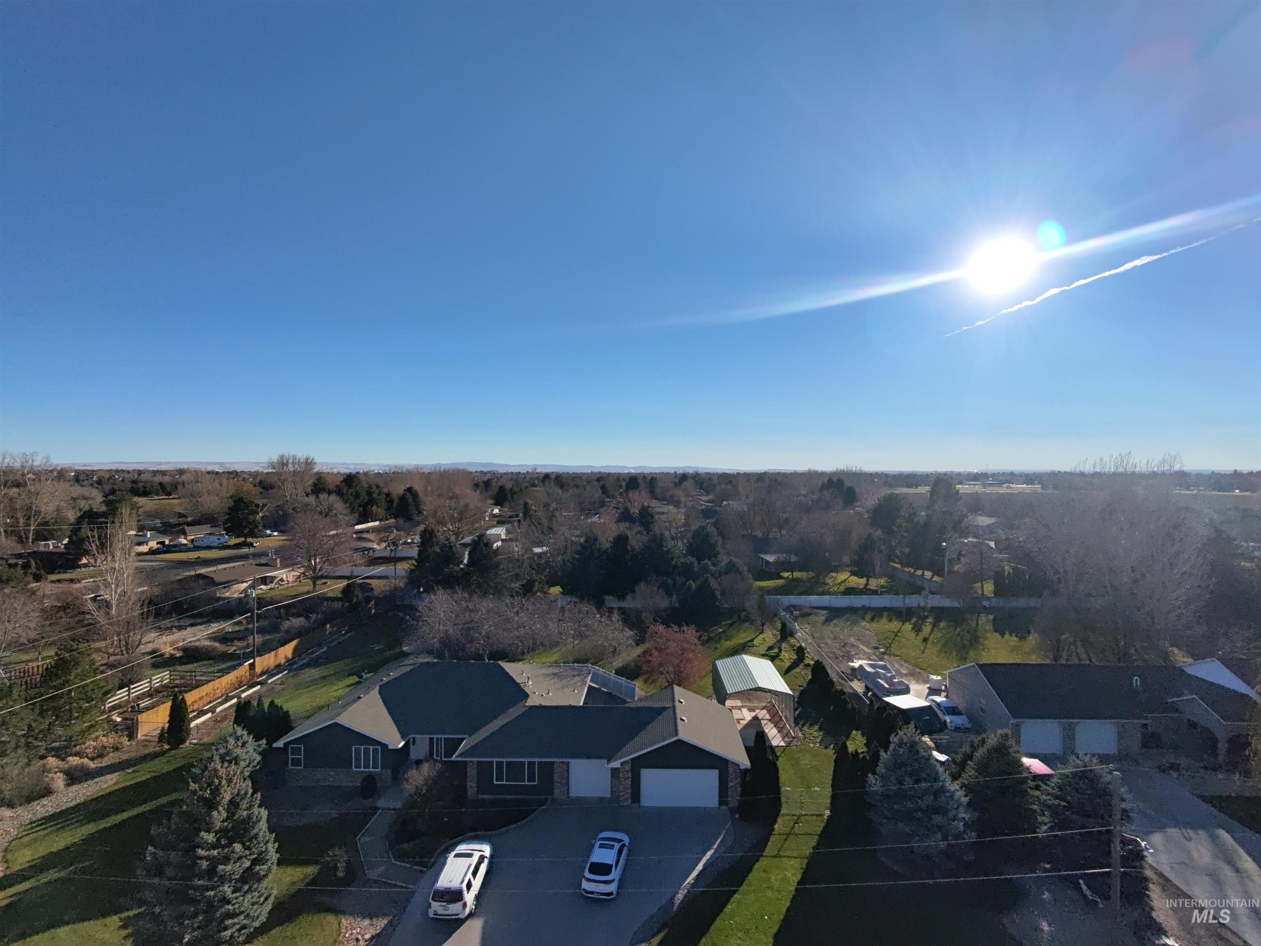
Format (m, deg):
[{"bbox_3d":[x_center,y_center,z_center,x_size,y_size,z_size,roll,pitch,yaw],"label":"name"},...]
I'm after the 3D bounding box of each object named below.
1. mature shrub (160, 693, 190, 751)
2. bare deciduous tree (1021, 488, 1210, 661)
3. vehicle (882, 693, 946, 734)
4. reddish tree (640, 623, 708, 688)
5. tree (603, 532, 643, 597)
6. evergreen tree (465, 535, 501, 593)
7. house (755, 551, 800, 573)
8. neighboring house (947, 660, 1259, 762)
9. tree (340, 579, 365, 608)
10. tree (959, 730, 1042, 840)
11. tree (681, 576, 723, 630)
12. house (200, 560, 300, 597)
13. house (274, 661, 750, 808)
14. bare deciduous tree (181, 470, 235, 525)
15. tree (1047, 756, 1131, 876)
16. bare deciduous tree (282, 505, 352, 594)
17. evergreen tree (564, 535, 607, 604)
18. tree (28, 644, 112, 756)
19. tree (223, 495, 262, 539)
[{"bbox_3d":[-35.443,19.222,45.385,1.995,4.306,1.796,0,0,0],"label":"mature shrub"},{"bbox_3d":[50.370,11.350,61.500,15.200,19.690,15.200,0,0,0],"label":"bare deciduous tree"},{"bbox_3d":[23.200,19.750,47.800,2.150,1.950,4.600,0,0,-20],"label":"vehicle"},{"bbox_3d":[4.322,18.160,57.452,6.779,6.507,6.779,0,0,0],"label":"reddish tree"},{"bbox_3d":[-1.300,15.920,103.000,6.960,10.770,6.960,0,0,0],"label":"tree"},{"bbox_3d":[-26.340,16.140,104.000,6.300,10.310,6.300,0,0,0],"label":"evergreen tree"},{"bbox_3d":[33.014,19.828,128.902,6.800,2.800,9.000,0,0,0],"label":"house"},{"bbox_3d":[39.300,18.812,49.000,21.500,5.400,11.200,0,0,1],"label":"neighboring house"},{"bbox_3d":[-44.349,19.007,92.546,3.245,4.380,3.245,0,0,0],"label":"tree"},{"bbox_3d":[22.140,18.310,35.000,4.270,5.790,4.270,0,0,0],"label":"tree"},{"bbox_3d":[9.901,17.842,80.790,5.693,7.006,5.693,0,0,0],"label":"tree"},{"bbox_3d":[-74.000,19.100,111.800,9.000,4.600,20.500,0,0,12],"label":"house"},{"bbox_3d":[-7.953,18.110,44.910,31.200,5.800,16.800,0,0,2],"label":"house"},{"bbox_3d":[-166.940,10.020,230.000,17.290,22.760,17.290,0,0,0],"label":"bare deciduous tree"},{"bbox_3d":[25.900,18.792,33.129,4.147,5.496,4.147,0,0,0],"label":"tree"},{"bbox_3d":[-54.569,13.369,102.000,11.200,14.800,11.000,0,0,0],"label":"bare deciduous tree"},{"bbox_3d":[-7.115,15.213,91.500,6.600,11.200,6.500,0,0,0],"label":"evergreen tree"},{"bbox_3d":[-43.762,17.208,45.500,5.300,7.600,5.300,0,0,0],"label":"tree"},{"bbox_3d":[-120.960,14.310,182.000,10.240,14.170,10.240,0,0,0],"label":"tree"}]

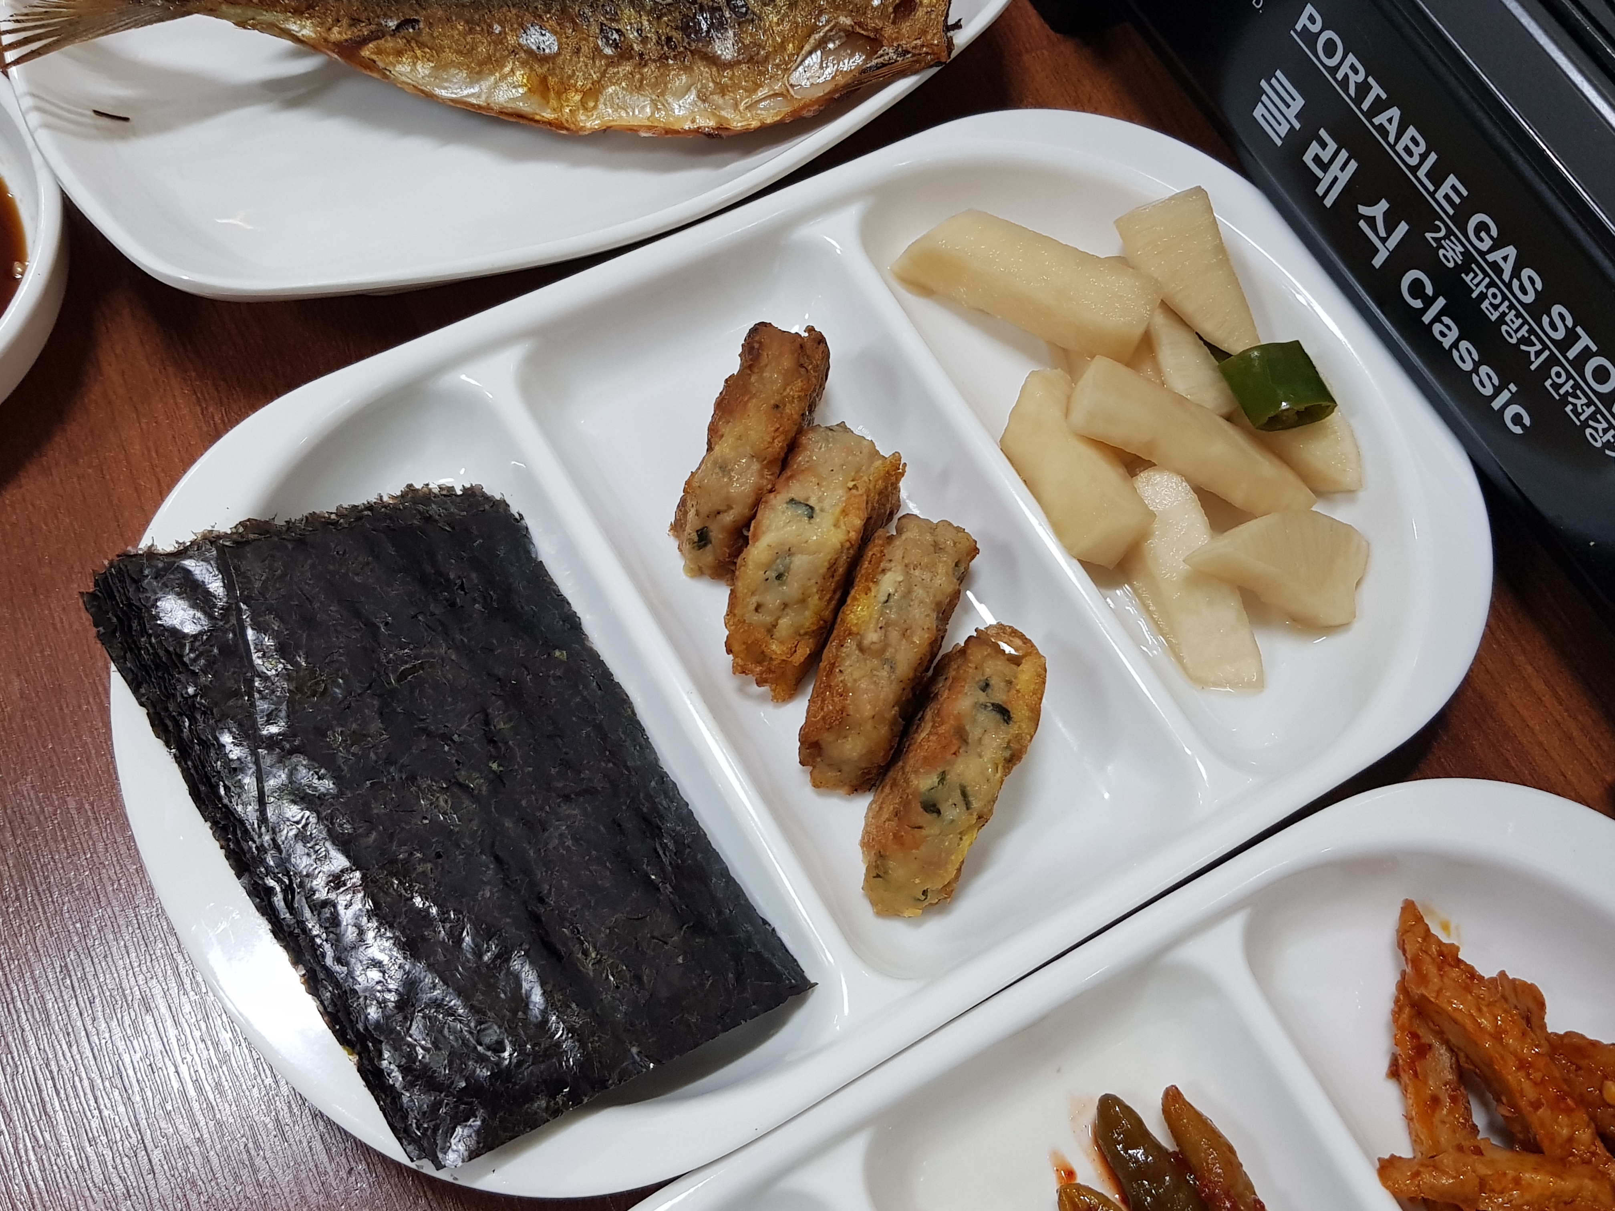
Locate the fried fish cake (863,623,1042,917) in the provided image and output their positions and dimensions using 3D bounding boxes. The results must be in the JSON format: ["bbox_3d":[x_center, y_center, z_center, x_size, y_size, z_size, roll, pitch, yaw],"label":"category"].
[{"bbox_3d":[0.030,0.033,0.248,0.019,0.020,0.061,26,69,5],"label":"fried fish cake"}]

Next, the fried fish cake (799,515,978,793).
[{"bbox_3d":[0.017,0.010,0.256,0.021,0.020,0.061,23,69,4],"label":"fried fish cake"}]

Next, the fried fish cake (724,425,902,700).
[{"bbox_3d":[0.001,-0.011,0.263,0.024,0.020,0.060,22,69,3],"label":"fried fish cake"}]

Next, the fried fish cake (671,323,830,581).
[{"bbox_3d":[-0.013,-0.035,0.271,0.018,0.020,0.062,20,69,3],"label":"fried fish cake"}]

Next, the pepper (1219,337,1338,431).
[{"bbox_3d":[0.108,-0.050,0.278,0.020,0.013,0.017,-15,71,-10],"label":"pepper"}]

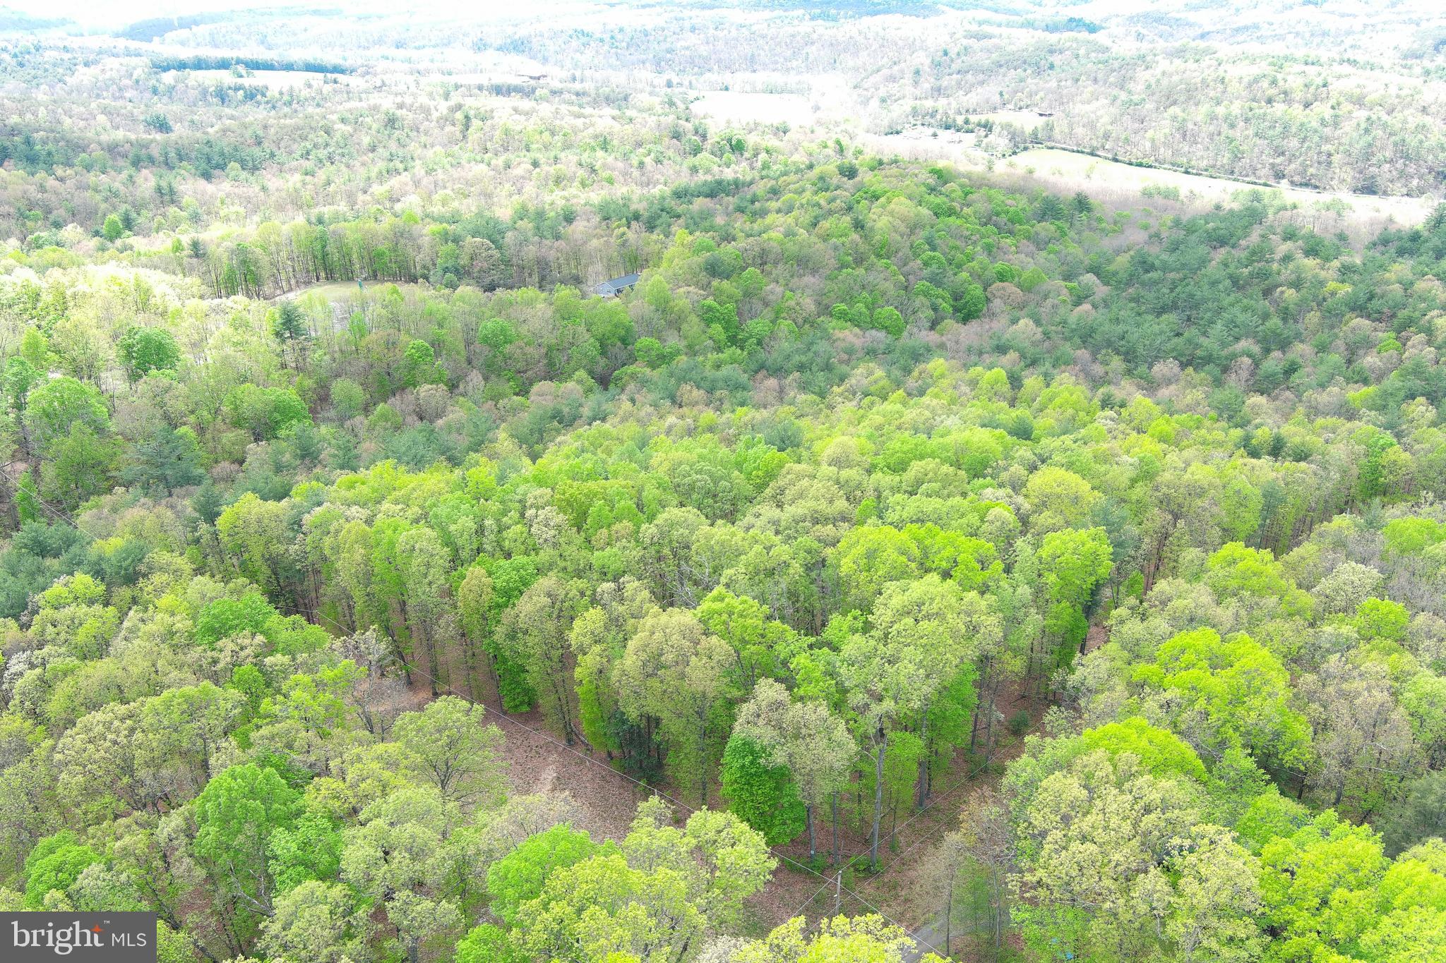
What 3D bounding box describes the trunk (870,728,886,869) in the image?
[{"bbox_3d":[11.697,23.859,87.005,0.600,13.420,0.600,0,27,0],"label":"trunk"}]

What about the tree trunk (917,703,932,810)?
[{"bbox_3d":[16.285,22.048,93.521,0.580,10.850,0.580,0,27,0],"label":"tree trunk"}]

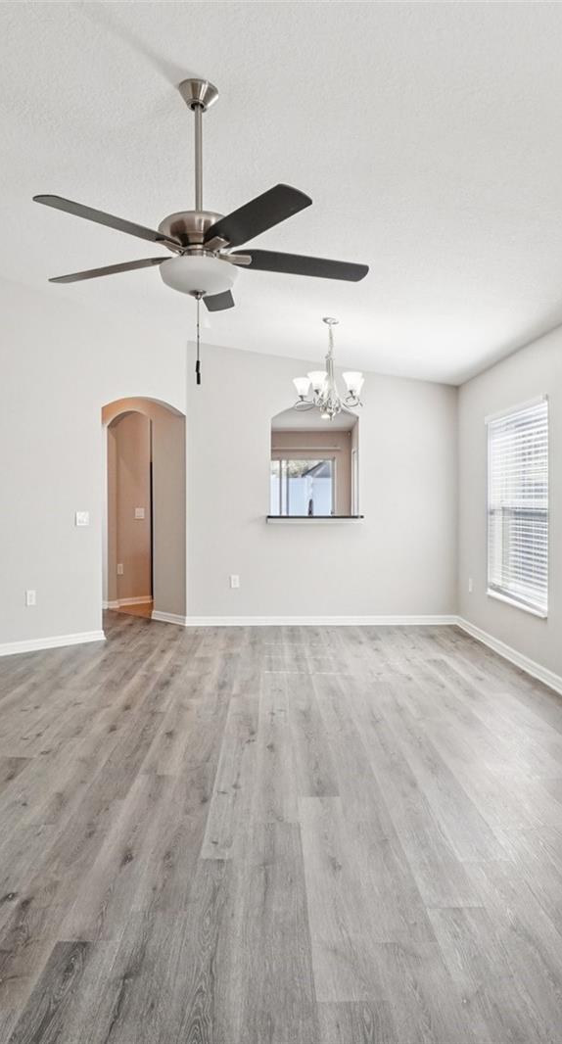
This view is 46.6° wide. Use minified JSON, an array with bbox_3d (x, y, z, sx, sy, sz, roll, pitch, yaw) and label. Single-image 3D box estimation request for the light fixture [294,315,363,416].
[{"bbox_3d":[0.368,-1.185,5.051,0.575,0.765,0.570,0,2,-1],"label":"light fixture"}]

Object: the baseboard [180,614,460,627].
[{"bbox_3d":[0.418,0.989,6.567,2.747,0.097,0.018,0,2,-1],"label":"baseboard"}]

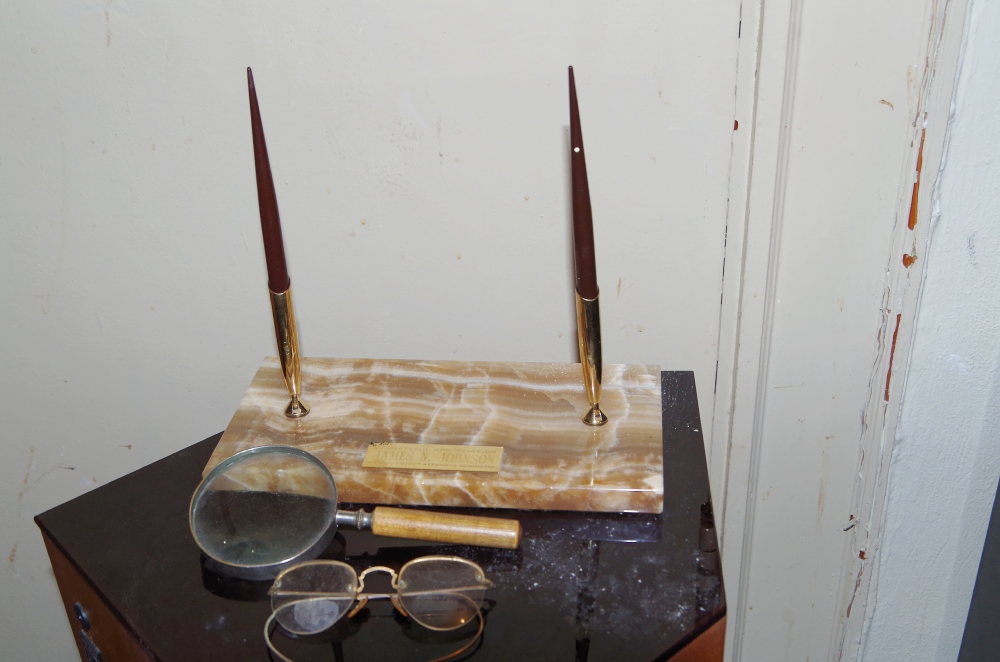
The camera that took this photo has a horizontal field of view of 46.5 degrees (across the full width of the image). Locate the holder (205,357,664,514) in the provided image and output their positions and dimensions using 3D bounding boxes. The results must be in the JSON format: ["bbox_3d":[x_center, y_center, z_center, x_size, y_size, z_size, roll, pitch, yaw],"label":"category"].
[{"bbox_3d":[-0.032,0.058,0.689,0.254,0.018,0.126,1,30,6],"label":"holder"}]

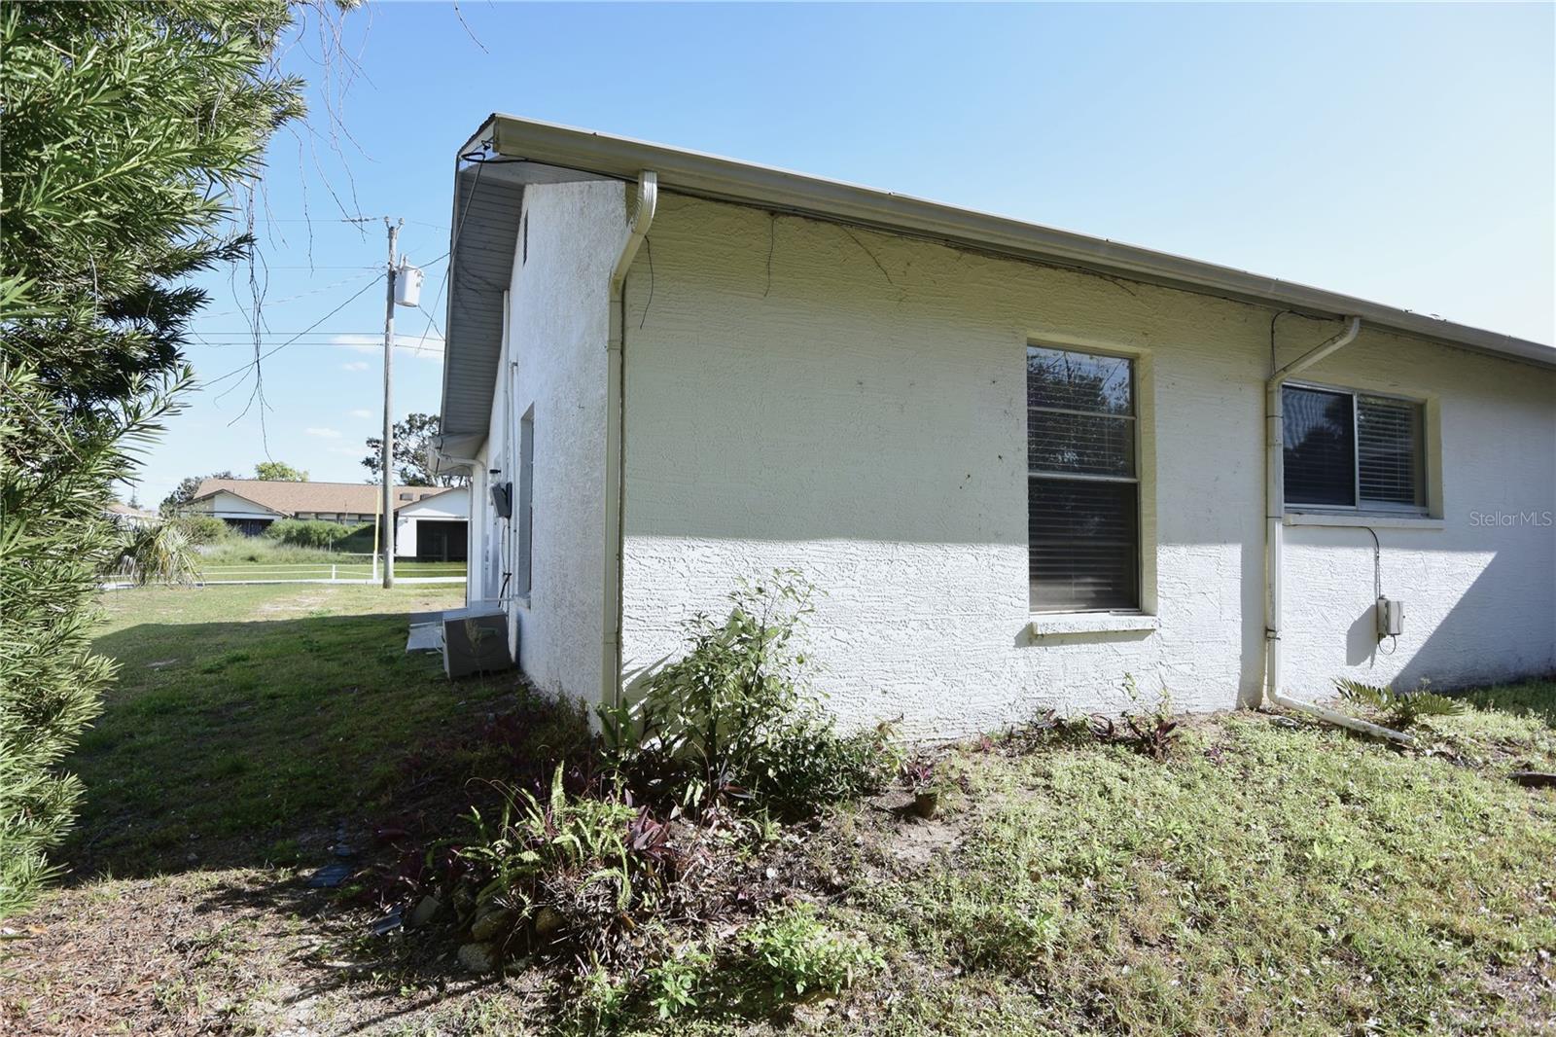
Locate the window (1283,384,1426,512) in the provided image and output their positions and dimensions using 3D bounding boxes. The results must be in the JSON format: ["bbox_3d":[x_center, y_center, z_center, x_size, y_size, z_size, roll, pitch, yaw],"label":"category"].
[{"bbox_3d":[4.185,-0.495,5.653,1.720,0.900,0.080,1,-3,-23],"label":"window"}]

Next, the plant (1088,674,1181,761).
[{"bbox_3d":[1.799,0.968,3.988,0.380,0.420,0.320,1,-3,-23],"label":"plant"}]

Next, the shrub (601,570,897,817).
[{"bbox_3d":[-0.114,0.664,3.210,1.050,0.930,0.660,1,-3,-23],"label":"shrub"}]

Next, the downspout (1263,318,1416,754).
[{"bbox_3d":[3.334,0.024,4.672,0.100,2.430,0.800,1,-3,-23],"label":"downspout"}]

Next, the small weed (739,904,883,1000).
[{"bbox_3d":[0.086,1.137,2.080,0.340,0.180,0.290,1,-3,-23],"label":"small weed"}]

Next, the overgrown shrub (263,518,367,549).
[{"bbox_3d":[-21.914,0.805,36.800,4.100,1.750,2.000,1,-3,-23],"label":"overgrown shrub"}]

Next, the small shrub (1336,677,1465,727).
[{"bbox_3d":[3.701,1.076,4.648,0.600,0.270,0.500,1,-3,-23],"label":"small shrub"}]

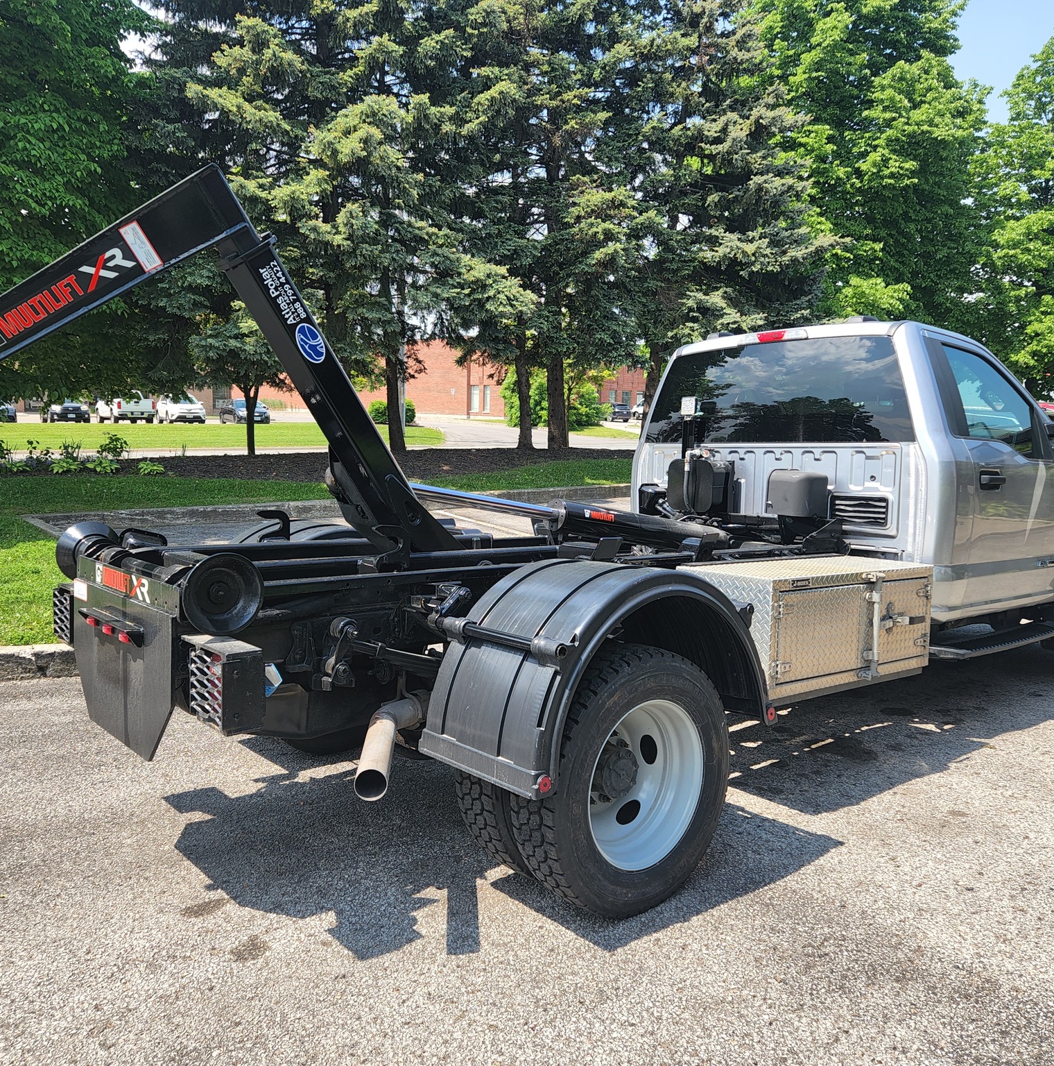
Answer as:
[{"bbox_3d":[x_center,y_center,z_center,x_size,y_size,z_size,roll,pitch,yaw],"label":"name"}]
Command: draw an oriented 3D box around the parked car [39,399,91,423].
[{"bbox_3d":[-23.500,-6.380,47.900,1.820,1.660,4.400,-4,8,-34],"label":"parked car"}]

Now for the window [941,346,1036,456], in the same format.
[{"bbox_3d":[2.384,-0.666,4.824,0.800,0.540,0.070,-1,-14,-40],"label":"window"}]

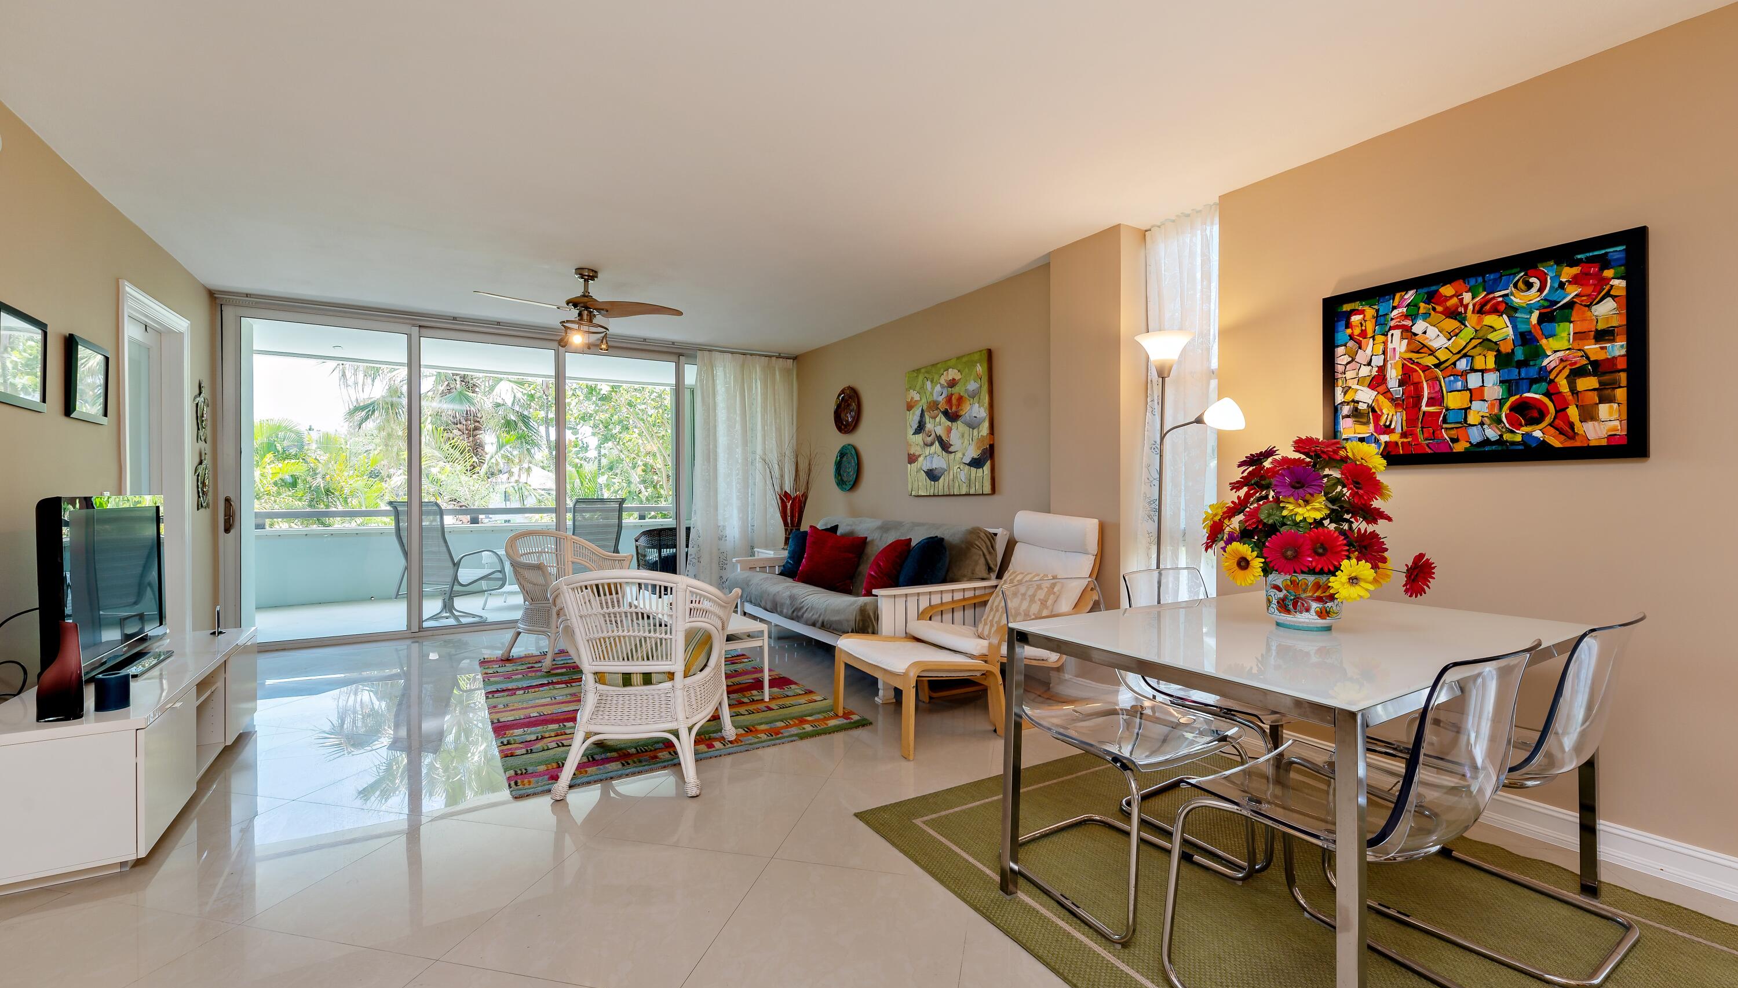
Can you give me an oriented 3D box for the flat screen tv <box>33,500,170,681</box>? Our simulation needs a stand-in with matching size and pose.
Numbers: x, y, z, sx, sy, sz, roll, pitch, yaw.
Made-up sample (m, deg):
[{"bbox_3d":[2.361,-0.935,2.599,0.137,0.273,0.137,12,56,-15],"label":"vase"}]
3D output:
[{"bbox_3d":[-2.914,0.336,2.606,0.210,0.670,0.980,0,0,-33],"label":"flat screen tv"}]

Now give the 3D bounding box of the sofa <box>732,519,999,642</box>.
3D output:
[{"bbox_3d":[-0.107,0.647,4.673,0.950,0.900,2.090,0,0,-33],"label":"sofa"}]

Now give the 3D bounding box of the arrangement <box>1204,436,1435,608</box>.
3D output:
[{"bbox_3d":[1.216,0.060,1.868,0.500,0.420,0.410,0,0,32],"label":"arrangement"}]

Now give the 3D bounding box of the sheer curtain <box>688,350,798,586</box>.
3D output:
[{"bbox_3d":[-1.141,-0.127,6.372,1.090,2.370,0.140,0,0,-33],"label":"sheer curtain"}]

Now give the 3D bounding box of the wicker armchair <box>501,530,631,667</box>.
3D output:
[{"bbox_3d":[-2.014,0.674,4.490,0.660,0.820,0.680,0,0,33],"label":"wicker armchair"}]

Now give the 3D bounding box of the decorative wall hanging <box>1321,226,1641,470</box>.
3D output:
[{"bbox_3d":[2.028,-0.436,2.307,0.040,0.668,0.846,0,0,-33],"label":"decorative wall hanging"}]

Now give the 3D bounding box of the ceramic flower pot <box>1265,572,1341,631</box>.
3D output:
[{"bbox_3d":[1.197,0.295,1.880,0.174,0.148,0.174,0,0,32],"label":"ceramic flower pot"}]

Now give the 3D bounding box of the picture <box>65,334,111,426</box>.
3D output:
[{"bbox_3d":[-3.222,-0.459,2.790,0.030,0.325,0.360,0,0,-33],"label":"picture"}]

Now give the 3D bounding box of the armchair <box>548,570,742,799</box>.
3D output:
[{"bbox_3d":[-0.888,0.683,2.710,0.680,0.820,0.660,0,0,-2],"label":"armchair"}]

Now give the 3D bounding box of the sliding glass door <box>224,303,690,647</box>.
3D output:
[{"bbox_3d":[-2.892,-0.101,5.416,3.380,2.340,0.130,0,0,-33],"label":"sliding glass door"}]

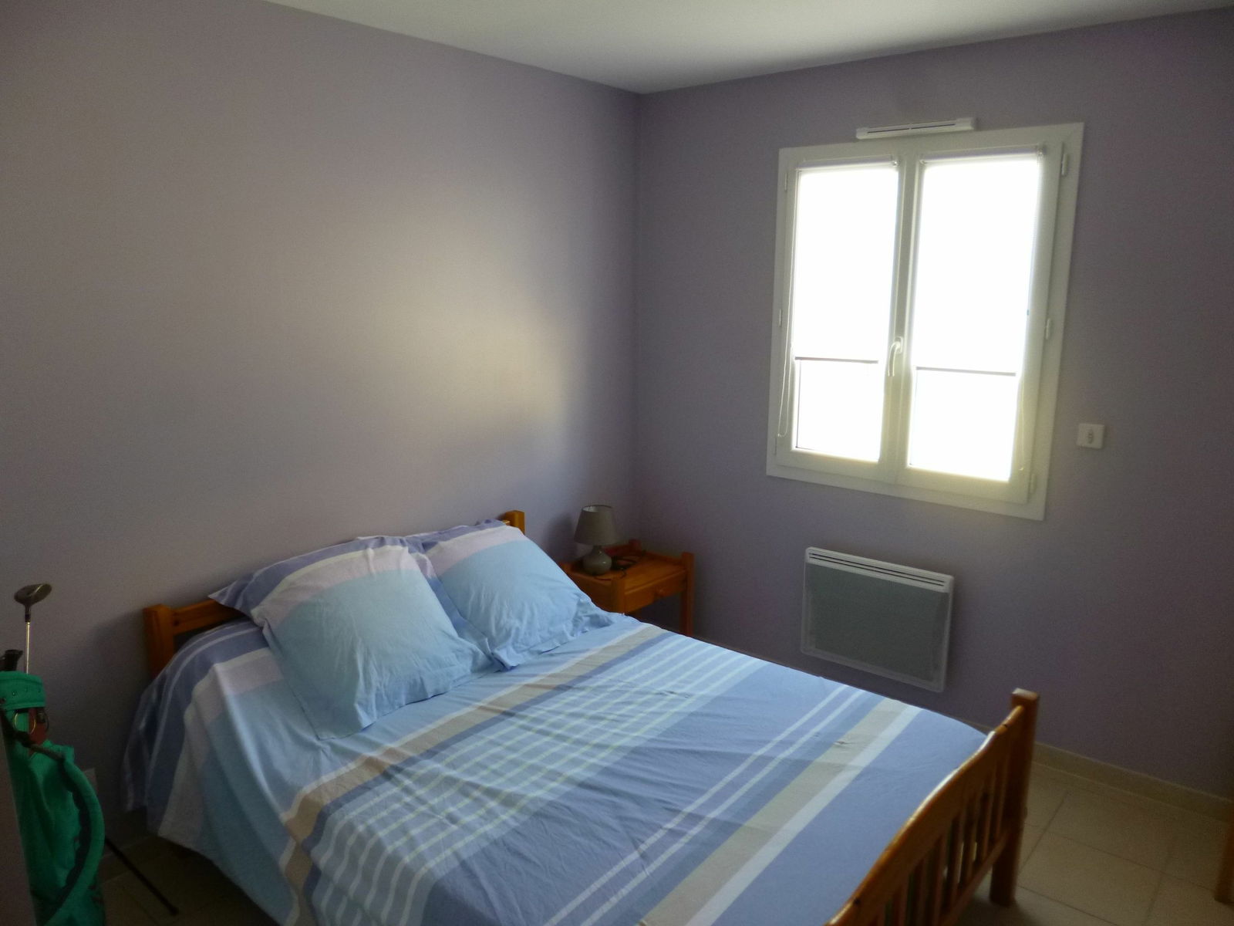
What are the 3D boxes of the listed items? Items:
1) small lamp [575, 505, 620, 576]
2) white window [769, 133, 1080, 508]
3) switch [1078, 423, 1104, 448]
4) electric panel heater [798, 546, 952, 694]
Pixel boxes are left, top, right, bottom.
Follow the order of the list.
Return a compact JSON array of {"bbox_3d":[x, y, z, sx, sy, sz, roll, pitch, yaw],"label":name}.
[{"bbox_3d":[-0.085,0.334,3.649,0.182,0.290,0.182,0,13,0],"label":"small lamp"},{"bbox_3d":[1.059,-0.515,3.182,1.075,1.310,0.070,10,16,37],"label":"white window"},{"bbox_3d":[1.579,-0.088,2.853,0.080,0.082,0.013,10,16,37],"label":"switch"},{"bbox_3d":[1.029,0.601,3.409,0.576,0.467,0.090,10,16,37],"label":"electric panel heater"}]

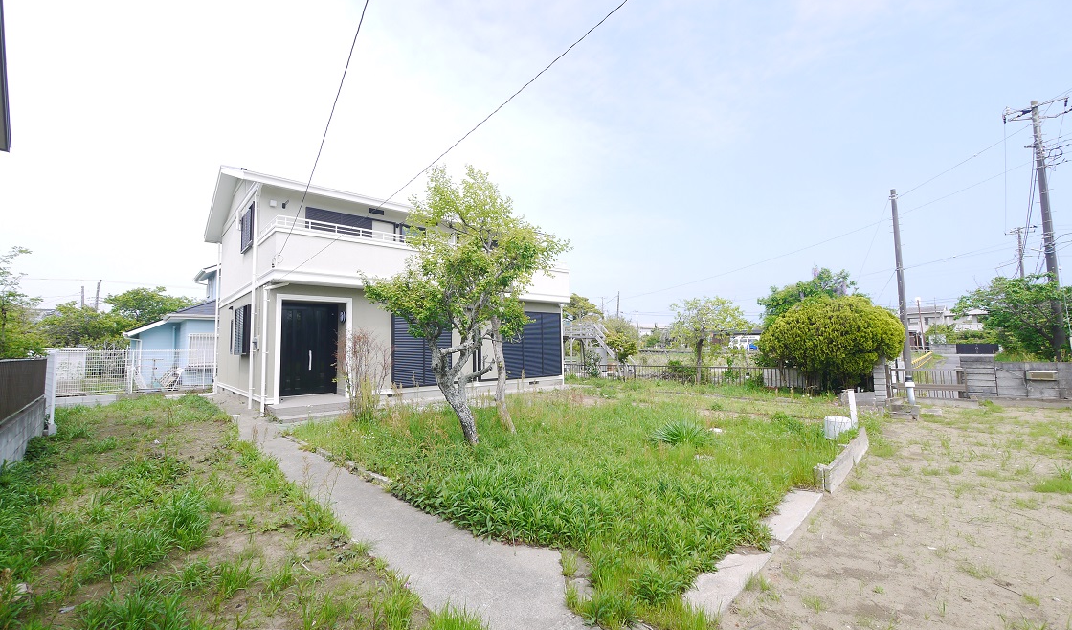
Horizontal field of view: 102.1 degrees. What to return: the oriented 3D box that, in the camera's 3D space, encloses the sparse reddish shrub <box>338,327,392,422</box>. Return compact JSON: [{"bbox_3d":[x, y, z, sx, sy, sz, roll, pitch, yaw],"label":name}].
[{"bbox_3d":[-3.428,1.163,8.700,0.965,1.841,0.965,1,-5,-21],"label":"sparse reddish shrub"}]

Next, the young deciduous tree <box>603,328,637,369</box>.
[{"bbox_3d":[4.005,1.874,20.500,1.599,2.428,1.599,-2,-4,11],"label":"young deciduous tree"}]

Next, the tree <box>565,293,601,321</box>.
[{"bbox_3d":[3.113,1.124,30.000,2.964,5.345,2.964,-2,-4,6],"label":"tree"}]

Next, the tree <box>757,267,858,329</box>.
[{"bbox_3d":[10.999,0.527,17.300,3.706,4.821,3.200,-4,-5,32],"label":"tree"}]

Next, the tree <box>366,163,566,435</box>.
[{"bbox_3d":[-1.103,-0.163,6.800,3.141,4.329,2.800,0,-4,-9],"label":"tree"}]

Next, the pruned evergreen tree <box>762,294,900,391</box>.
[{"bbox_3d":[10.217,1.040,15.200,4.300,3.513,3.300,-4,-5,36],"label":"pruned evergreen tree"}]

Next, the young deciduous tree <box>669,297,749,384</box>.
[{"bbox_3d":[7.292,1.097,18.300,3.152,3.759,3.100,-3,-5,22],"label":"young deciduous tree"}]

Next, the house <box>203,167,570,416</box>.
[{"bbox_3d":[-5.095,-0.859,15.652,10.222,6.960,9.352,3,-6,-42],"label":"house"}]

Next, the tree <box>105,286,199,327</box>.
[{"bbox_3d":[-22.872,1.108,26.000,4.835,5.585,4.800,3,-6,-41],"label":"tree"}]

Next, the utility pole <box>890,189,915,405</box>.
[{"bbox_3d":[13.510,-0.798,16.000,0.270,7.671,0.270,-5,-6,40],"label":"utility pole"}]

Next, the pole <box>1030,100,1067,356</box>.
[{"bbox_3d":[22.397,-3.307,19.000,0.420,12.181,0.420,3,-6,-40],"label":"pole"}]

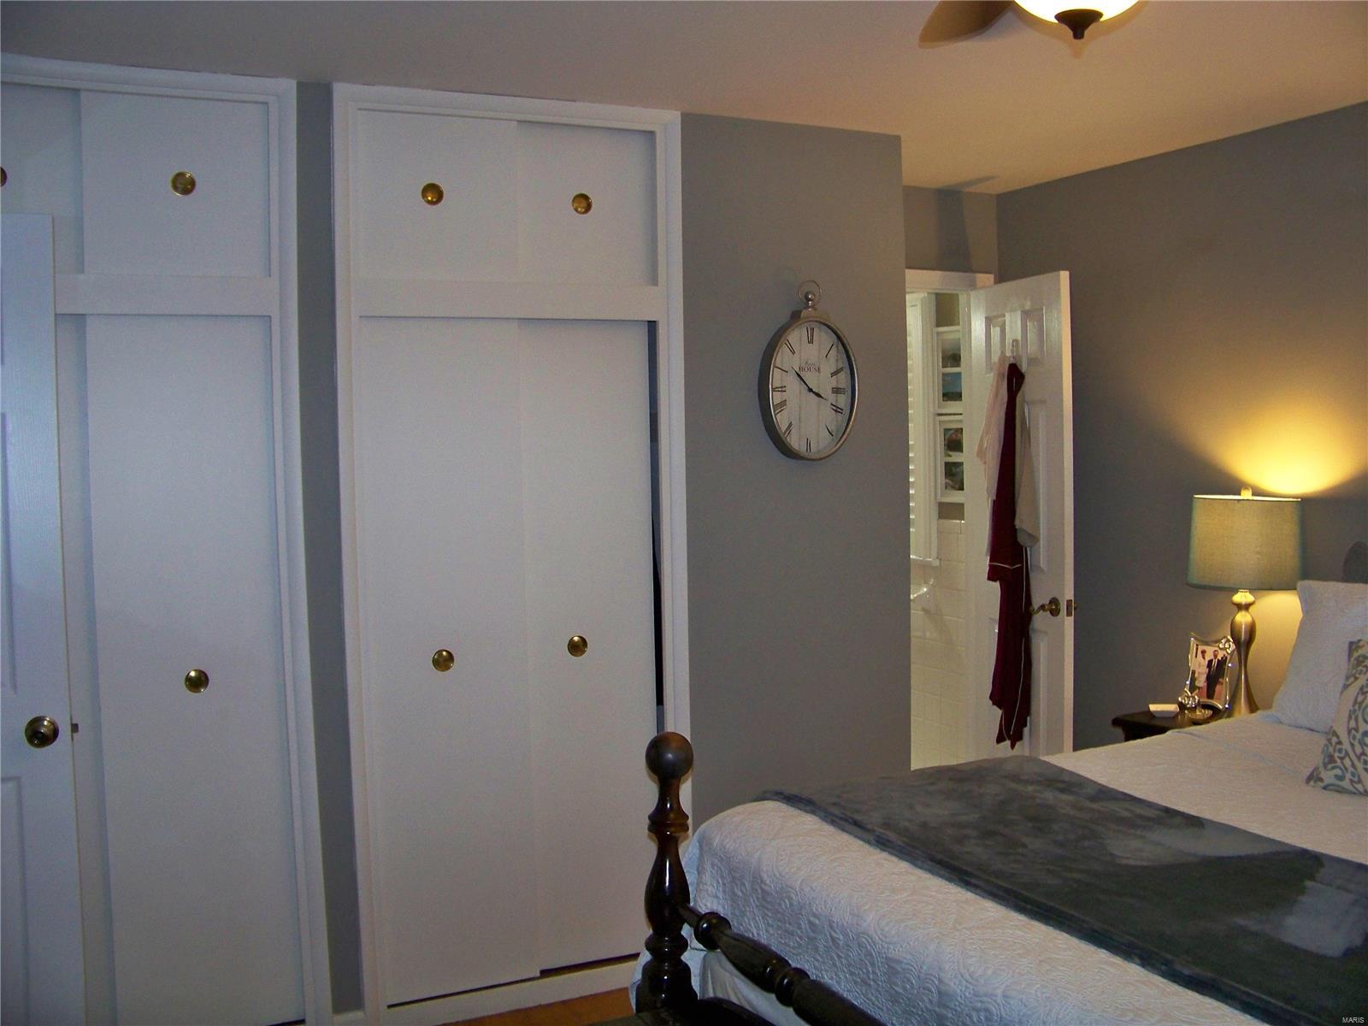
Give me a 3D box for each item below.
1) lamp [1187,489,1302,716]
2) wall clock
[{"bbox_3d":[1.646,0.273,3.826,0.311,0.695,0.311,-3,5,-24],"label":"lamp"},{"bbox_3d":[0.360,-0.410,3.769,0.292,0.512,0.066,-3,5,-24],"label":"wall clock"}]

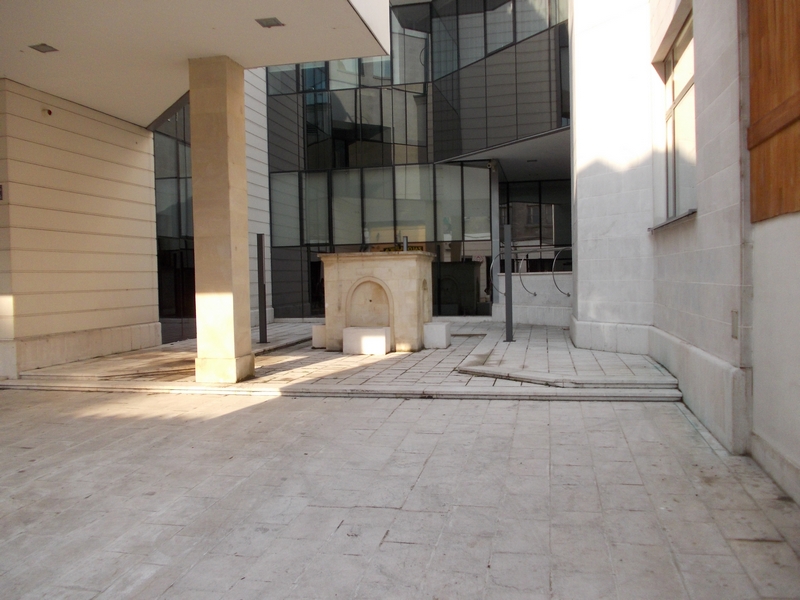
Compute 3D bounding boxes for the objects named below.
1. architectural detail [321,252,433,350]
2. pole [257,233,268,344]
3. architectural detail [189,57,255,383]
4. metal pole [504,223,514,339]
[{"bbox_3d":[-0.336,0.021,11.597,1.740,1.645,1.640,-1,2,13],"label":"architectural detail"},{"bbox_3d":[-2.556,-0.204,12.011,0.105,2.003,0.100,-1,2,13],"label":"pole"},{"bbox_3d":[-2.255,-0.963,8.172,0.540,3.970,0.530,-1,2,13],"label":"architectural detail"},{"bbox_3d":[1.880,-0.284,11.180,0.105,2.010,0.100,-1,2,13],"label":"metal pole"}]

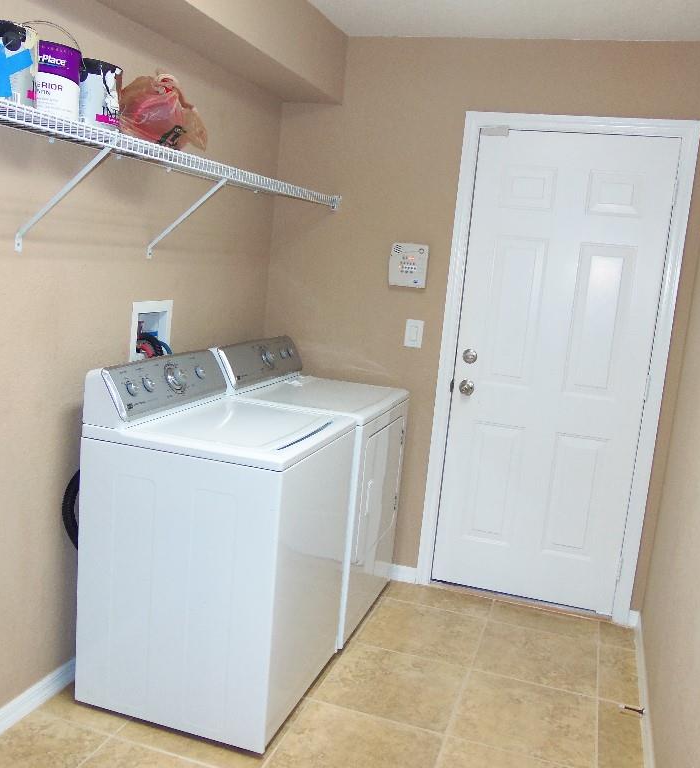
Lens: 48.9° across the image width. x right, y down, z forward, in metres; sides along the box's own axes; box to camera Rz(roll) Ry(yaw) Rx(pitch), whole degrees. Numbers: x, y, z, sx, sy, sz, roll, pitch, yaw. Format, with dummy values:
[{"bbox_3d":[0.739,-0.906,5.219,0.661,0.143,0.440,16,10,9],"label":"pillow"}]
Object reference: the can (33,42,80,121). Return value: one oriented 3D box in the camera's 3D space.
[{"bbox_3d":[-0.778,-0.759,1.974,0.165,0.190,0.165,5,9,-1],"label":"can"}]

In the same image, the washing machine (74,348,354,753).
[{"bbox_3d":[-0.417,0.479,2.601,0.680,1.085,0.682,8,9,17],"label":"washing machine"}]

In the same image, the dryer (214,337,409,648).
[{"bbox_3d":[-0.188,0.389,3.286,0.690,1.085,0.720,8,9,17],"label":"dryer"}]

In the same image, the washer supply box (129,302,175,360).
[{"bbox_3d":[-0.758,-0.199,2.863,0.075,0.220,0.270,8,9,17],"label":"washer supply box"}]

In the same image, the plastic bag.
[{"bbox_3d":[-0.621,-0.838,2.375,0.250,0.240,0.350,8,9,17],"label":"plastic bag"}]

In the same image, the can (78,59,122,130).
[{"bbox_3d":[-0.720,-0.778,2.125,0.165,0.190,0.165,5,9,-1],"label":"can"}]

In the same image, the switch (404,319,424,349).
[{"bbox_3d":[0.291,-0.226,3.487,0.078,0.122,0.010,8,9,17],"label":"switch"}]

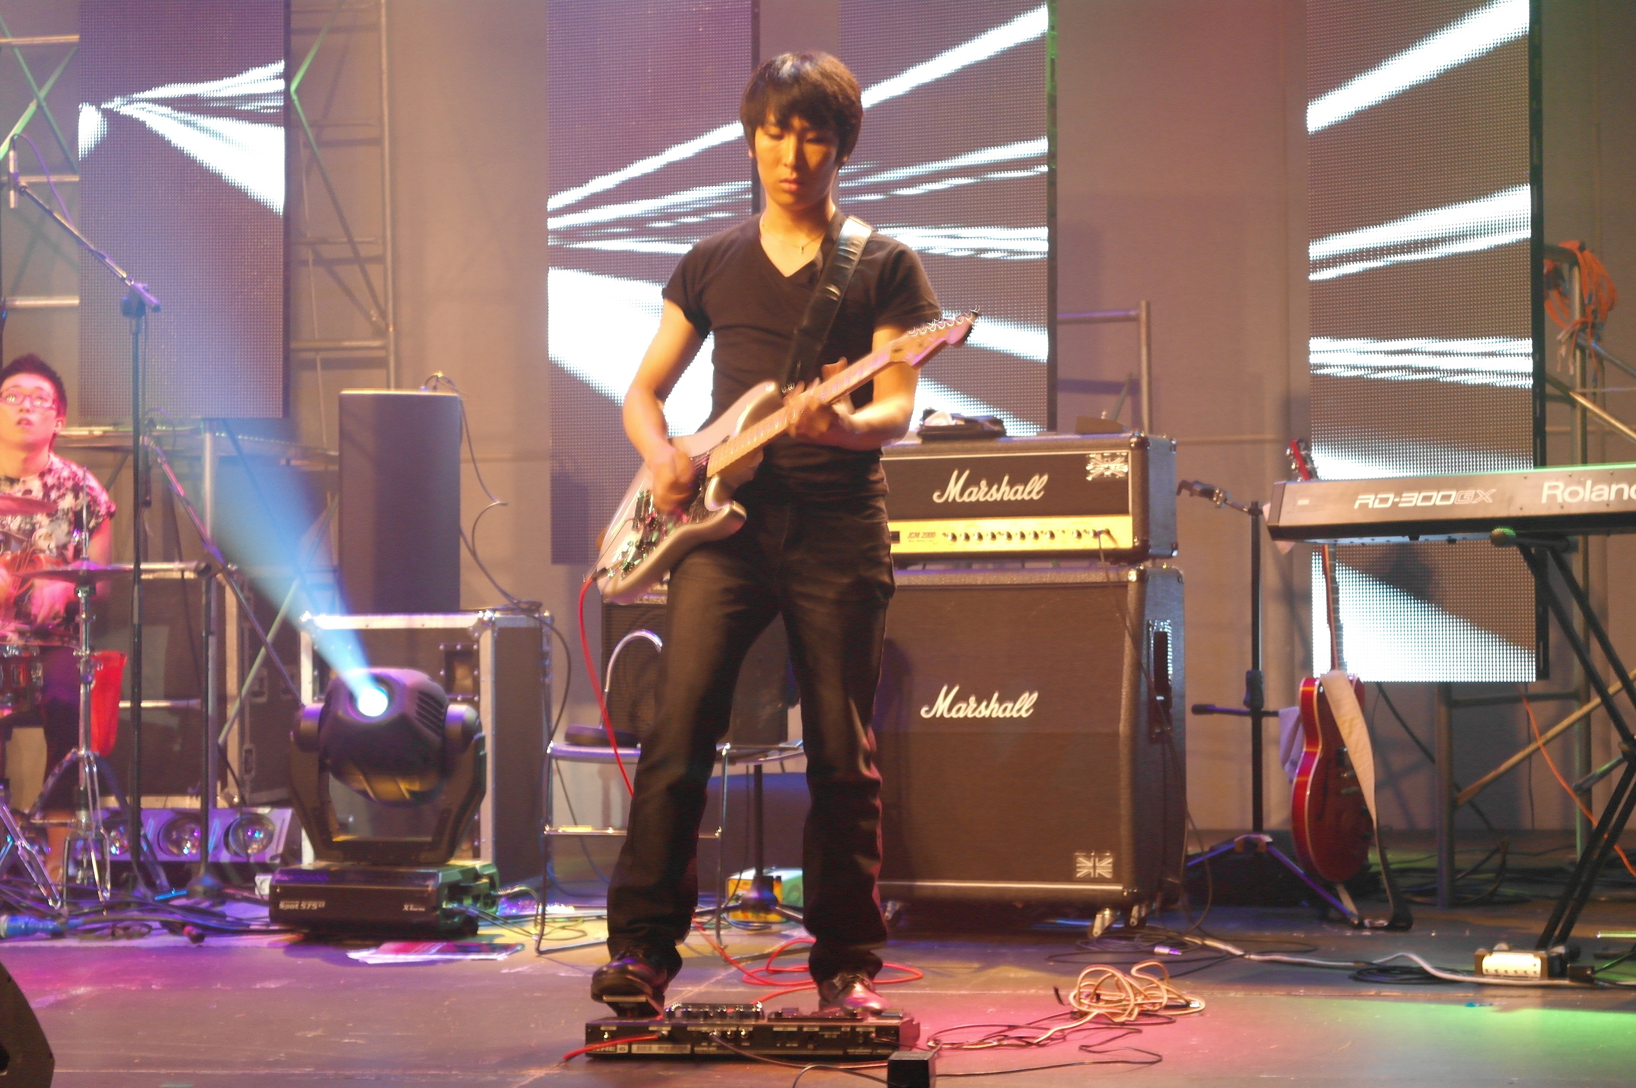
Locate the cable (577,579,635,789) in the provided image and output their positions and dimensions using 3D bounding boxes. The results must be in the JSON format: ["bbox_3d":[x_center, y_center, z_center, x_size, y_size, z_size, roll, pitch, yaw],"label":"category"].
[{"bbox_3d":[-0.355,0.236,5.870,0.090,0.370,0.180,0,-2,0],"label":"cable"}]

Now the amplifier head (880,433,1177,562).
[{"bbox_3d":[0.439,-0.099,8.089,0.745,0.295,0.210,-1,-2,23],"label":"amplifier head"}]

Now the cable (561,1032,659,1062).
[{"bbox_3d":[-0.328,0.792,5.500,0.155,0.047,0.070,0,-2,0],"label":"cable"}]

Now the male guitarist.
[{"bbox_3d":[-0.090,-0.012,6.000,0.580,1.650,0.470,0,-2,9],"label":"male guitarist"}]

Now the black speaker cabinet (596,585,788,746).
[{"bbox_3d":[-0.286,0.275,8.100,0.400,0.380,0.240,-1,-2,15],"label":"black speaker cabinet"}]

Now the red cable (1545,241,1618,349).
[{"bbox_3d":[2.155,-0.710,9.950,0.230,0.320,0.190,0,-2,10],"label":"red cable"}]

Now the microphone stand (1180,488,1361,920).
[{"bbox_3d":[1.003,0.366,8.373,0.580,1.040,0.600,0,-2,0],"label":"microphone stand"}]

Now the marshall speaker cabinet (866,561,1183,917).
[{"bbox_3d":[0.437,0.440,8.150,0.770,0.770,0.365,-1,-2,25],"label":"marshall speaker cabinet"}]

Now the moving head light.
[{"bbox_3d":[-0.996,0.590,8.068,0.440,0.605,0.340,-1,-2,21],"label":"moving head light"}]

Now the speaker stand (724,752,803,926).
[{"bbox_3d":[-0.130,0.672,8.105,0.450,0.430,0.420,0,-2,0],"label":"speaker stand"}]

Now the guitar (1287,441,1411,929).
[{"bbox_3d":[1.187,0.295,8.200,0.140,1.070,0.400,-9,-6,30],"label":"guitar"}]

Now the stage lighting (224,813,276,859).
[{"bbox_3d":[-1.485,0.770,9.150,0.135,0.125,0.100,0,-2,-5],"label":"stage lighting"}]

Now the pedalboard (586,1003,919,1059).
[{"bbox_3d":[-0.103,0.785,5.715,0.505,0.080,0.260,-1,-2,8],"label":"pedalboard"}]

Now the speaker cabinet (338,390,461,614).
[{"bbox_3d":[-1.145,-0.117,9.580,0.335,0.600,0.310,0,-2,-12],"label":"speaker cabinet"}]

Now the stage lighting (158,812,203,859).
[{"bbox_3d":[-1.658,0.761,9.100,0.122,0.122,0.090,0,-2,-5],"label":"stage lighting"}]

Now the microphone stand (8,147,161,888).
[{"bbox_3d":[-1.875,-0.050,8.950,0.450,1.950,0.500,0,-2,10],"label":"microphone stand"}]

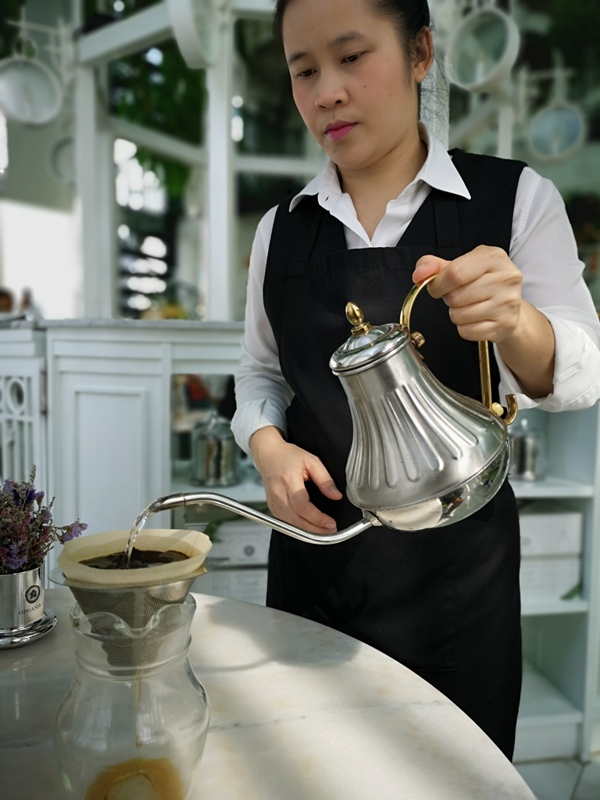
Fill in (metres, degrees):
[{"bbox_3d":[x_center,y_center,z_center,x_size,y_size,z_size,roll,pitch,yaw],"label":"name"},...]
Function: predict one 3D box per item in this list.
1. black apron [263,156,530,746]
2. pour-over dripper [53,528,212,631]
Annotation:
[{"bbox_3d":[0.127,0.098,0.865,0.350,0.870,0.240,3,5,20],"label":"black apron"},{"bbox_3d":[-0.116,0.139,0.435,0.110,0.076,0.110,1,4,0],"label":"pour-over dripper"}]

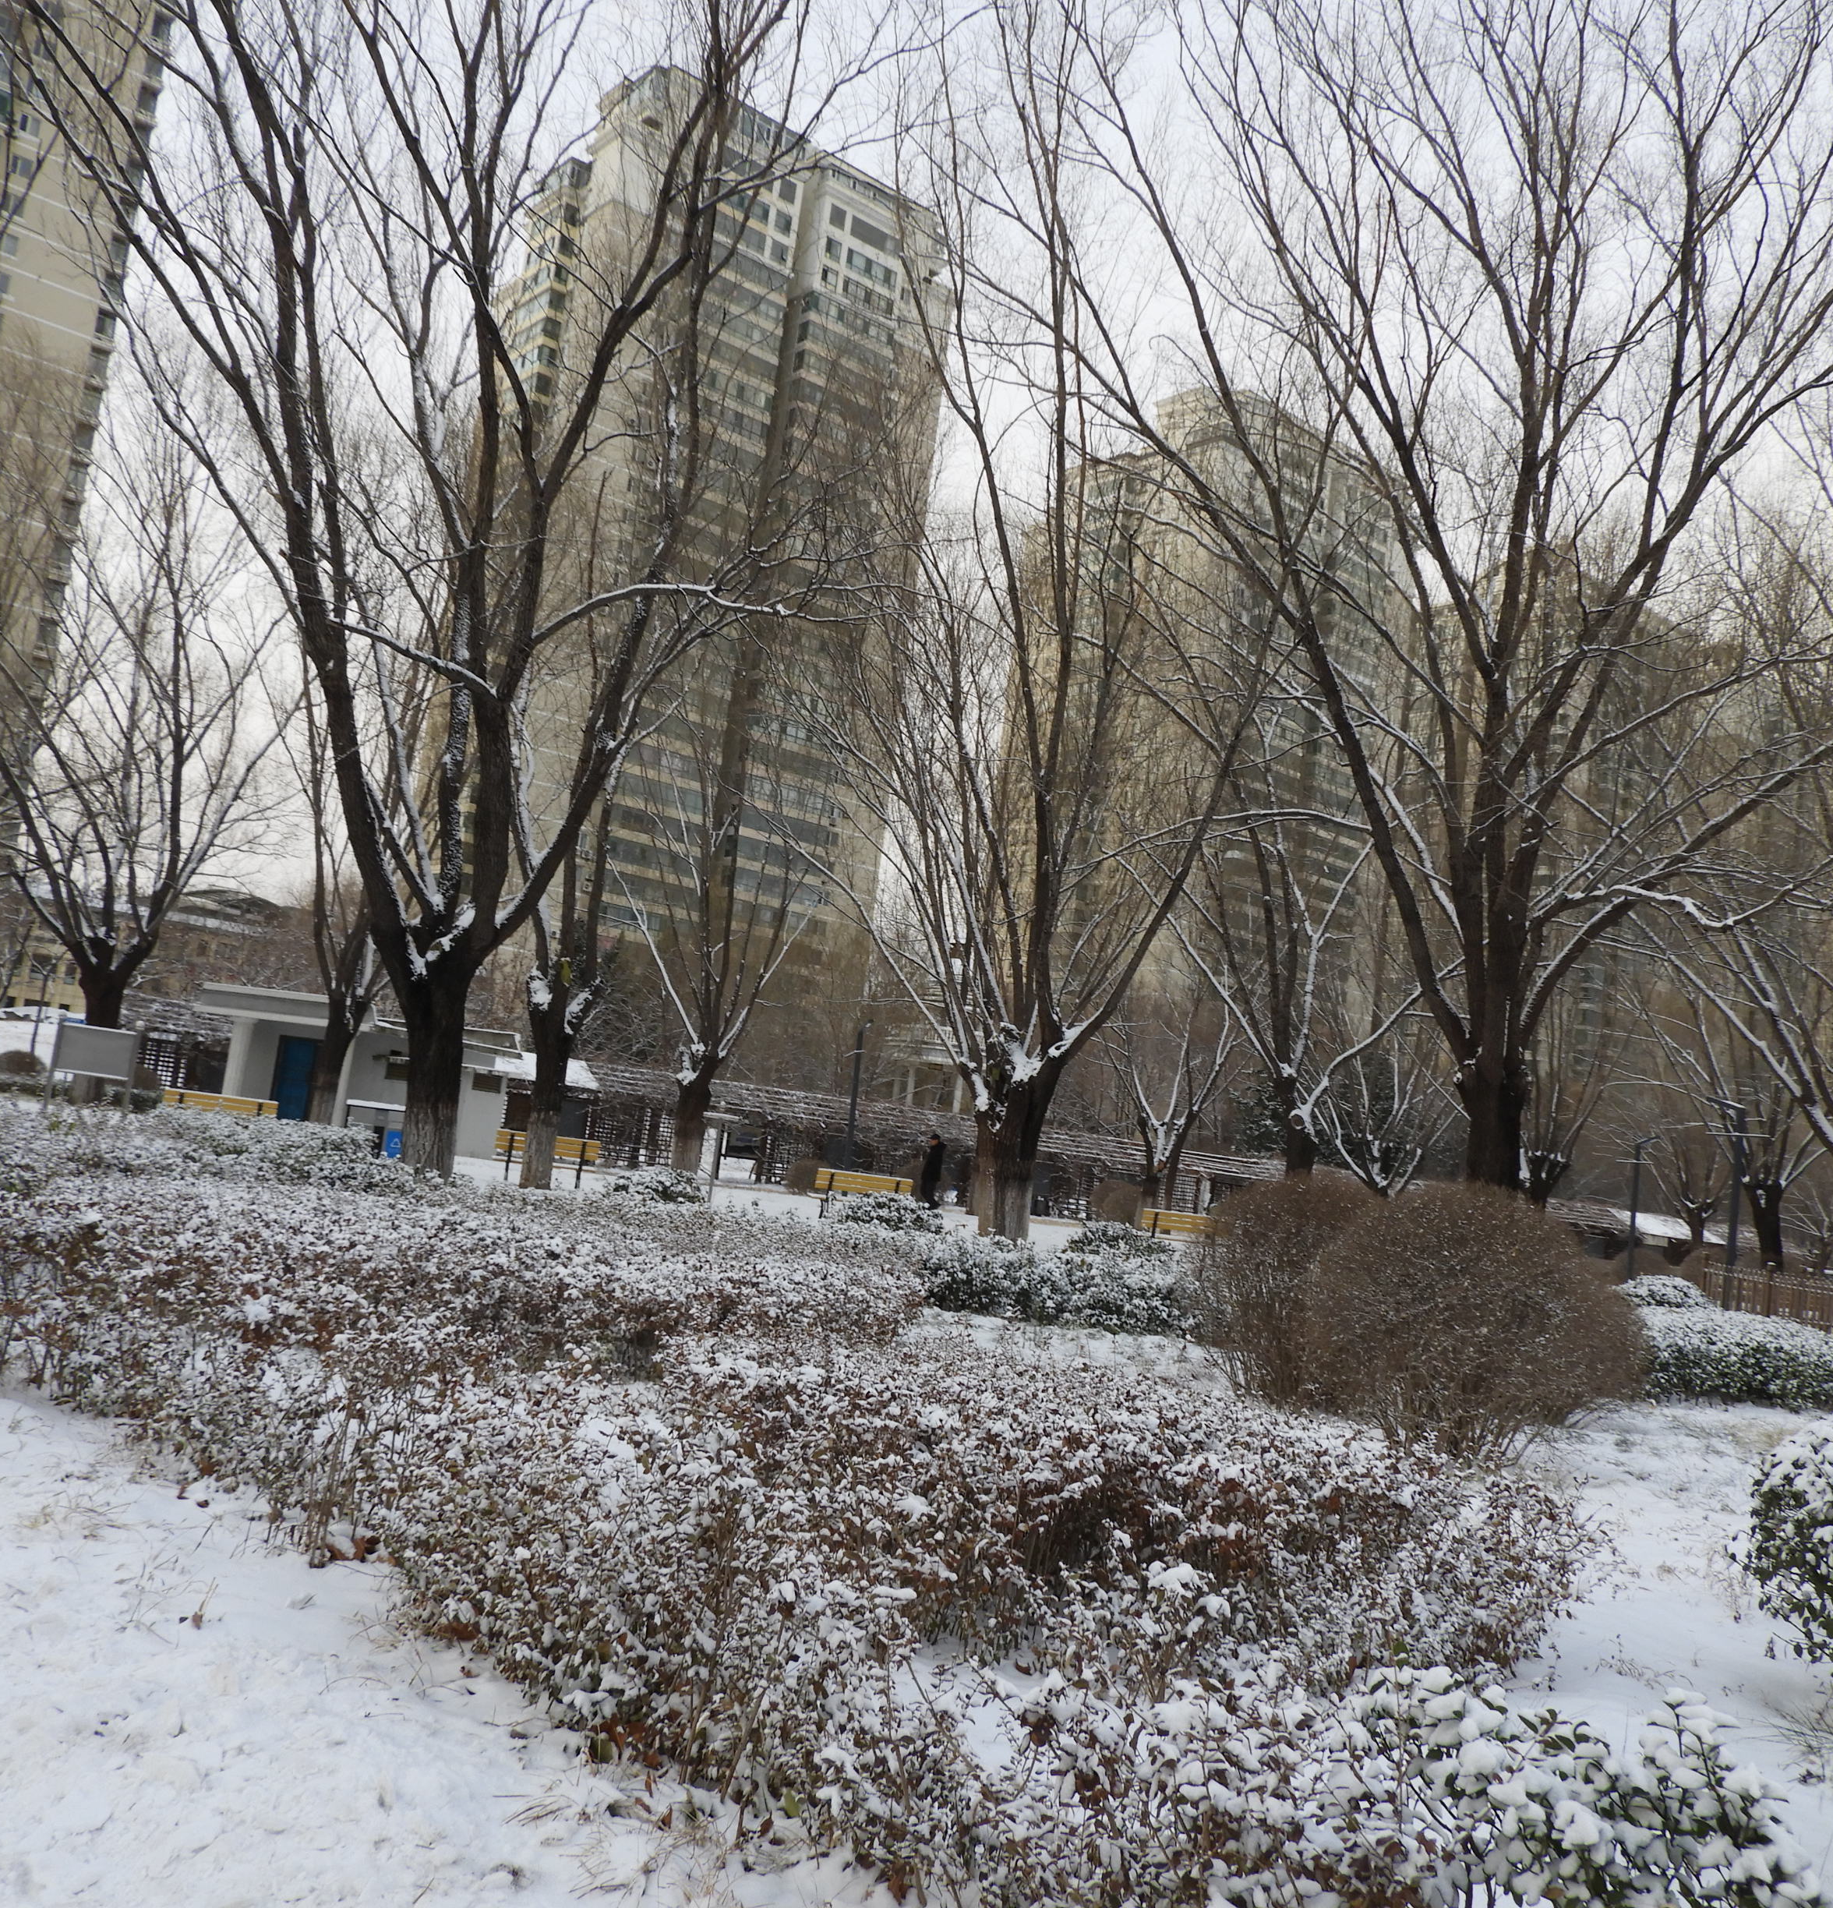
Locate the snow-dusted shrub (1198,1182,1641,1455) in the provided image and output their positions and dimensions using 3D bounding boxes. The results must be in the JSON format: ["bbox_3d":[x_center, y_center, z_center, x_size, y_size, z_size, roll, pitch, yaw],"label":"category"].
[{"bbox_3d":[3.593,2.486,12.487,2.750,1.700,2.400,5,-6,17],"label":"snow-dusted shrub"}]

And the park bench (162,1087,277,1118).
[{"bbox_3d":[-10.768,2.646,27.241,1.650,0.800,0.600,8,-6,-11],"label":"park bench"}]

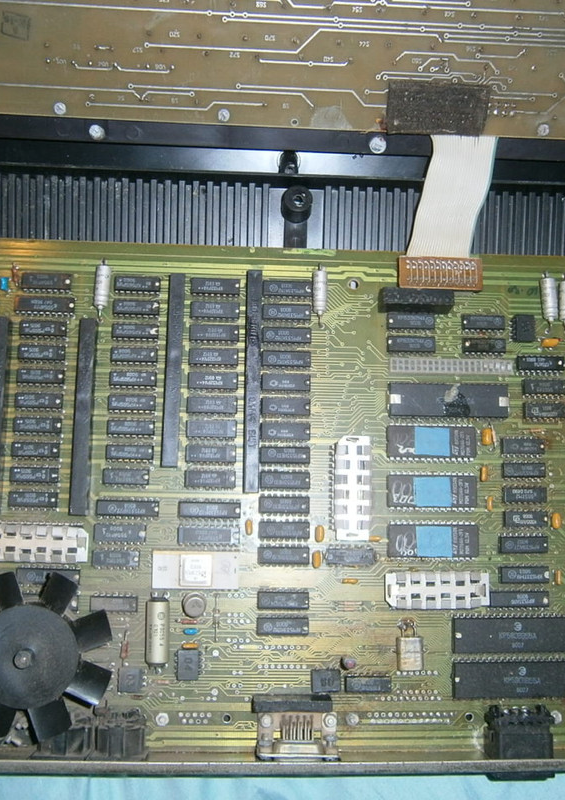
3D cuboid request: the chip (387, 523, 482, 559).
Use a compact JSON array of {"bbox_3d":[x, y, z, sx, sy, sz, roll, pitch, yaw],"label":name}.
[{"bbox_3d":[0.061,0.057,0.325,0.037,0.005,0.015,1,81,-3],"label":"chip"}]

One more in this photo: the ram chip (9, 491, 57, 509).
[{"bbox_3d":[-0.098,0.040,0.318,0.020,0.004,0.007,1,81,-3],"label":"ram chip"}]

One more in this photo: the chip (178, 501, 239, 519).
[{"bbox_3d":[-0.030,0.044,0.323,0.025,0.004,0.007,1,83,-3],"label":"chip"}]

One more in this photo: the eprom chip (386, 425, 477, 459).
[{"bbox_3d":[0.061,0.018,0.333,0.037,0.005,0.015,1,82,-3],"label":"eprom chip"}]

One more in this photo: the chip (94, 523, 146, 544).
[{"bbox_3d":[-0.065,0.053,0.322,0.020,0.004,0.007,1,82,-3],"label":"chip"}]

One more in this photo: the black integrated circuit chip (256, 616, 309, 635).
[{"bbox_3d":[0.000,0.089,0.315,0.021,0.004,0.007,1,81,-3],"label":"black integrated circuit chip"}]

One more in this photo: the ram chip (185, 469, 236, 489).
[{"bbox_3d":[-0.029,0.032,0.327,0.020,0.004,0.008,1,82,-3],"label":"ram chip"}]

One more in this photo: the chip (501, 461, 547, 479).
[{"bbox_3d":[0.100,0.029,0.331,0.018,0.004,0.007,1,81,-3],"label":"chip"}]

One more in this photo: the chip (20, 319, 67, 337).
[{"bbox_3d":[-0.098,-0.029,0.330,0.019,0.004,0.007,1,81,-3],"label":"chip"}]

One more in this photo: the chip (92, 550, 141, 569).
[{"bbox_3d":[-0.065,0.063,0.318,0.019,0.004,0.007,1,81,-3],"label":"chip"}]

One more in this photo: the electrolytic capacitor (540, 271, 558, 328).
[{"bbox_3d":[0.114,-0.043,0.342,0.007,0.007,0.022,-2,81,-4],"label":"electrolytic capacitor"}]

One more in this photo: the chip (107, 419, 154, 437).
[{"bbox_3d":[-0.062,0.011,0.328,0.019,0.004,0.008,1,82,-3],"label":"chip"}]

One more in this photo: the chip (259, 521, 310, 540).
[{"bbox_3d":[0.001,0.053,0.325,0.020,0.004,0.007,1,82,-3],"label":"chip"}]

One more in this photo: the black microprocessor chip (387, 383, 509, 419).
[{"bbox_3d":[0.069,0.001,0.336,0.050,0.005,0.015,1,82,-3],"label":"black microprocessor chip"}]

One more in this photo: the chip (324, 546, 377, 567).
[{"bbox_3d":[0.027,0.063,0.323,0.020,0.005,0.007,1,81,-3],"label":"chip"}]

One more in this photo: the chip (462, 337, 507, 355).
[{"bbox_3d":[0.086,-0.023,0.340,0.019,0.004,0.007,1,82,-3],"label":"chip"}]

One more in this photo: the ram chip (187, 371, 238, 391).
[{"bbox_3d":[-0.028,-0.007,0.329,0.020,0.004,0.007,1,81,-3],"label":"ram chip"}]

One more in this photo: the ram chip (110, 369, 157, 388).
[{"bbox_3d":[-0.061,-0.008,0.331,0.019,0.004,0.008,1,82,-3],"label":"ram chip"}]

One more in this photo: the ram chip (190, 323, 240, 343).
[{"bbox_3d":[-0.028,-0.028,0.335,0.020,0.004,0.008,1,82,-3],"label":"ram chip"}]

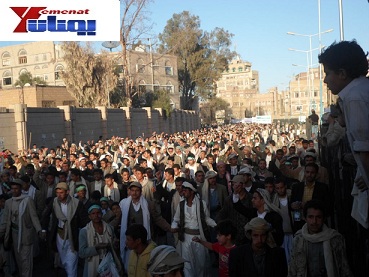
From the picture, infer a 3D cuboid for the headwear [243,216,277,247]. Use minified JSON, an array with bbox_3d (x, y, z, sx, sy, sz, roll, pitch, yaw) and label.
[{"bbox_3d":[0.713,0.884,5.400,0.280,0.270,0.260,-1,2,-6],"label":"headwear"}]

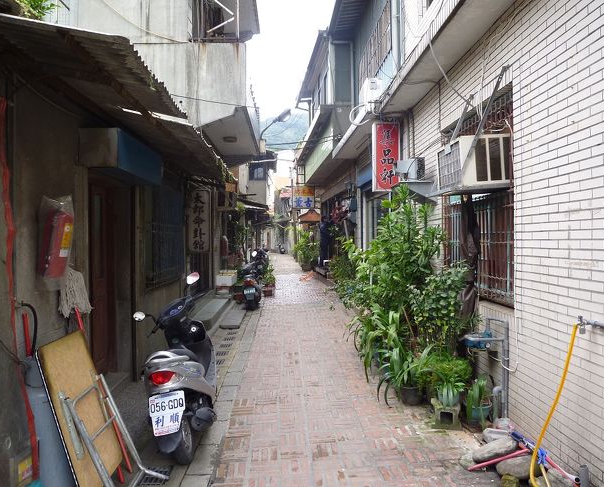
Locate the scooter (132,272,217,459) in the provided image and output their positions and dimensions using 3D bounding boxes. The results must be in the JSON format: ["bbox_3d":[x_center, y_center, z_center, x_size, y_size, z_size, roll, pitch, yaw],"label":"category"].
[{"bbox_3d":[-0.995,0.950,3.860,0.650,1.150,1.750,-7,0,-9],"label":"scooter"}]

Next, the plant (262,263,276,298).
[{"bbox_3d":[-0.935,1.020,12.900,0.400,0.860,0.400,0,0,0],"label":"plant"}]

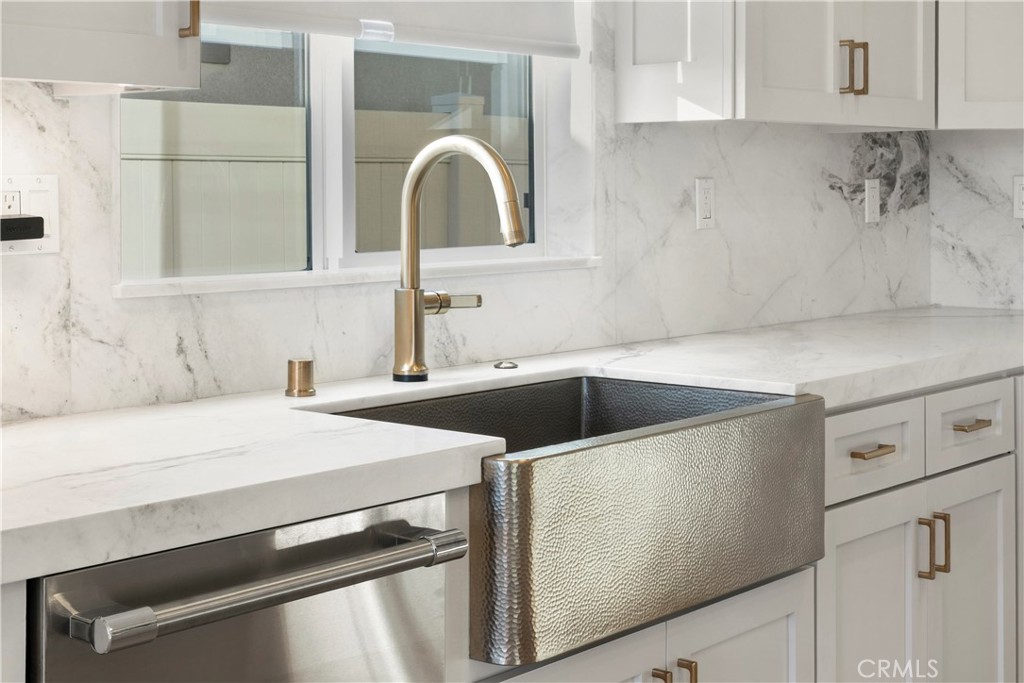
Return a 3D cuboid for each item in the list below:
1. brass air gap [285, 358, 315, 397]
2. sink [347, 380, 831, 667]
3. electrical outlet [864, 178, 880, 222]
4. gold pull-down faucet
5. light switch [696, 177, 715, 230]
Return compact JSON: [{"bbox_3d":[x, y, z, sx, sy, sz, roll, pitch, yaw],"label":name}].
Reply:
[{"bbox_3d":[-0.348,0.059,2.473,0.049,0.058,0.049,0,6,0],"label":"brass air gap"},{"bbox_3d":[0.085,0.248,2.500,0.530,0.288,0.836,5,8,42],"label":"sink"},{"bbox_3d":[0.966,-0.373,4.016,0.010,0.115,0.070,5,8,42],"label":"electrical outlet"},{"bbox_3d":[-0.051,-0.142,2.618,0.293,0.424,0.191,5,8,42],"label":"gold pull-down faucet"},{"bbox_3d":[0.445,-0.313,3.432,0.010,0.115,0.070,5,8,42],"label":"light switch"}]

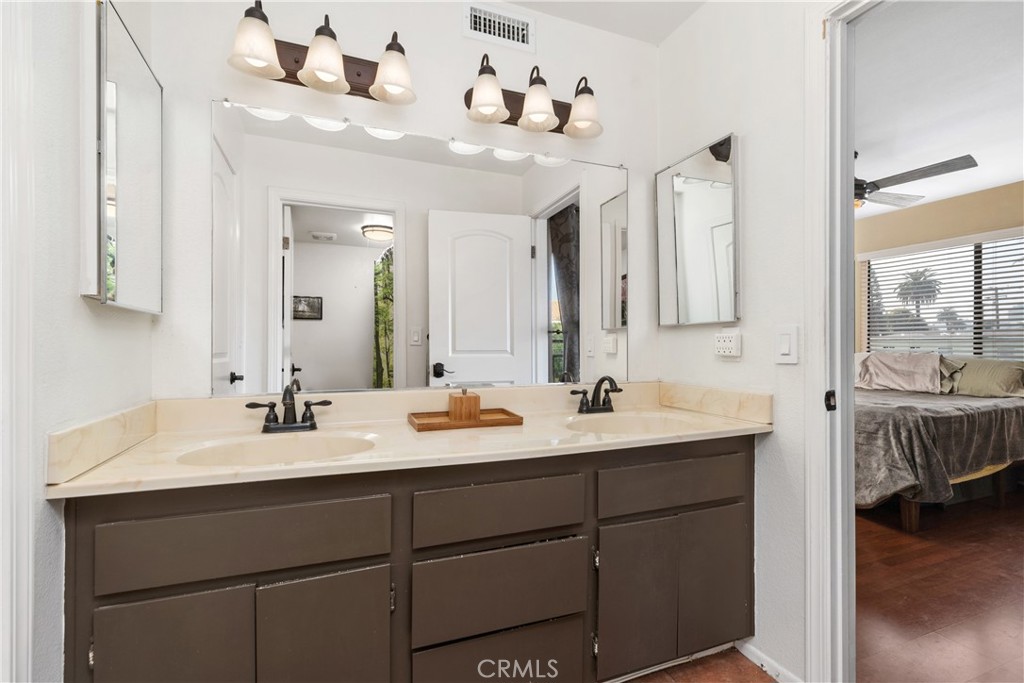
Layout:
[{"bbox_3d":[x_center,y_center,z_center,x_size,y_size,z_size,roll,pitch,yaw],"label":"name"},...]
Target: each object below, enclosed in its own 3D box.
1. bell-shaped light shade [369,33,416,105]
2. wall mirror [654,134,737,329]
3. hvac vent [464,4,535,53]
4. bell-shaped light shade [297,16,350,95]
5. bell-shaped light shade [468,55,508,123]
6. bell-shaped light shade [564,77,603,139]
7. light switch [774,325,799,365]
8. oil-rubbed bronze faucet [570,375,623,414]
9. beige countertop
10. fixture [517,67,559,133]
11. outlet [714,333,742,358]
[{"bbox_3d":[-0.388,-0.905,1.477,0.150,0.213,0.165,0,-1,-21],"label":"bell-shaped light shade"},{"bbox_3d":[0.721,-0.400,1.787,0.035,0.660,0.408,0,-1,-21],"label":"wall mirror"},{"bbox_3d":[-0.041,-1.216,1.750,0.302,0.145,0.018,0,-1,-21],"label":"hvac vent"},{"bbox_3d":[-0.578,-0.906,1.403,0.150,0.213,0.165,0,-1,-21],"label":"bell-shaped light shade"},{"bbox_3d":[-0.086,-0.904,1.594,0.150,0.213,0.165,0,-1,-21],"label":"bell-shaped light shade"},{"bbox_3d":[0.269,-0.903,1.731,0.150,0.213,0.165,0,-1,0],"label":"bell-shaped light shade"},{"bbox_3d":[0.866,0.011,1.443,0.011,0.119,0.073,0,-1,-21],"label":"light switch"},{"bbox_3d":[0.352,0.204,1.746,0.235,0.145,0.160,0,-1,-21],"label":"oil-rubbed bronze faucet"},{"bbox_3d":[-0.098,0.236,1.419,1.825,0.119,0.554,0,-1,-21],"label":"beige countertop"},{"bbox_3d":[0.095,-0.903,1.664,0.150,0.213,0.165,0,-1,0],"label":"fixture"},{"bbox_3d":[0.777,0.014,1.637,0.035,0.084,0.098,0,-1,-21],"label":"outlet"}]

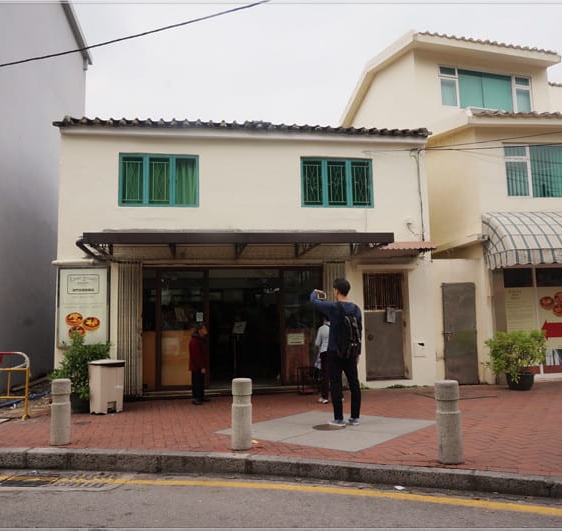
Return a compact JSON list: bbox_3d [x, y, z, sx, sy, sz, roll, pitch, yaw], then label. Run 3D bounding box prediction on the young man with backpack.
[{"bbox_3d":[0.698,1.100,6.698,0.560,1.780,0.600,4,-8,-38],"label":"young man with backpack"}]

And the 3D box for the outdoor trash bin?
[{"bbox_3d":[-2.678,1.870,8.260,0.400,0.780,0.380,5,-9,-42],"label":"outdoor trash bin"}]

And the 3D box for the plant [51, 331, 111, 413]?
[{"bbox_3d":[-3.114,1.659,8.385,0.900,1.250,0.850,-1,-7,0],"label":"plant"}]

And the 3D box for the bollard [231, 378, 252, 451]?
[{"bbox_3d":[-0.413,1.538,5.536,0.210,0.700,0.210,-1,-7,0],"label":"bollard"}]

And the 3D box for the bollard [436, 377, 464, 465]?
[{"bbox_3d":[1.512,1.406,4.818,0.210,0.700,0.210,-1,-7,0],"label":"bollard"}]

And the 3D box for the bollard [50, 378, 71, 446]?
[{"bbox_3d":[-2.474,1.643,5.996,0.210,0.700,0.210,-1,-7,0],"label":"bollard"}]

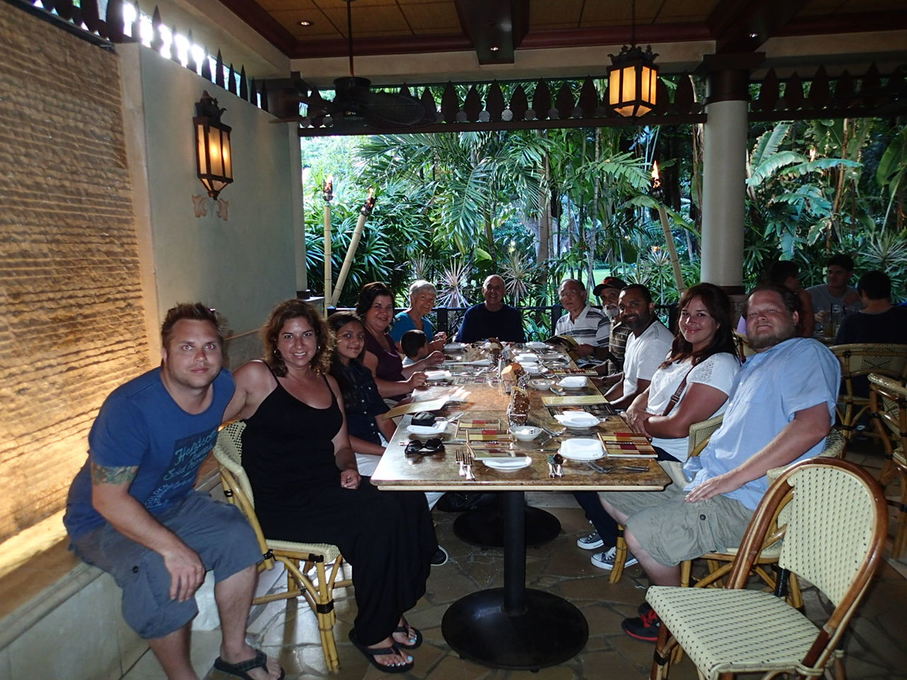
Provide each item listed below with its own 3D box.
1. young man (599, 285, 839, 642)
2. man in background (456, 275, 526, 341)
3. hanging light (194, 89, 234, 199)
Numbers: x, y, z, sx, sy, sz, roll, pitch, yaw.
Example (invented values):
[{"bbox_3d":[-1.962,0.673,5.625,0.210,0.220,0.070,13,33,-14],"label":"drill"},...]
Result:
[{"bbox_3d":[0.999,0.482,2.481,0.780,1.370,0.640,-2,7,-7],"label":"young man"},{"bbox_3d":[0.305,0.136,5.101,0.580,1.280,0.780,0,7,3],"label":"man in background"},{"bbox_3d":[-1.384,-1.117,3.762,0.170,0.580,0.260,0,7,6],"label":"hanging light"}]

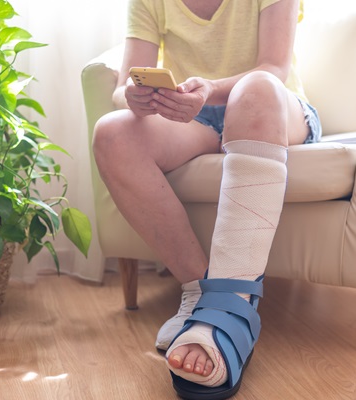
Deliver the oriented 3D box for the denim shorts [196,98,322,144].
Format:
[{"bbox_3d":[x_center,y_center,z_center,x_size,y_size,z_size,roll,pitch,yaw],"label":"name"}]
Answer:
[{"bbox_3d":[0.137,-0.238,1.946,0.385,0.205,0.300,3,9,18],"label":"denim shorts"}]

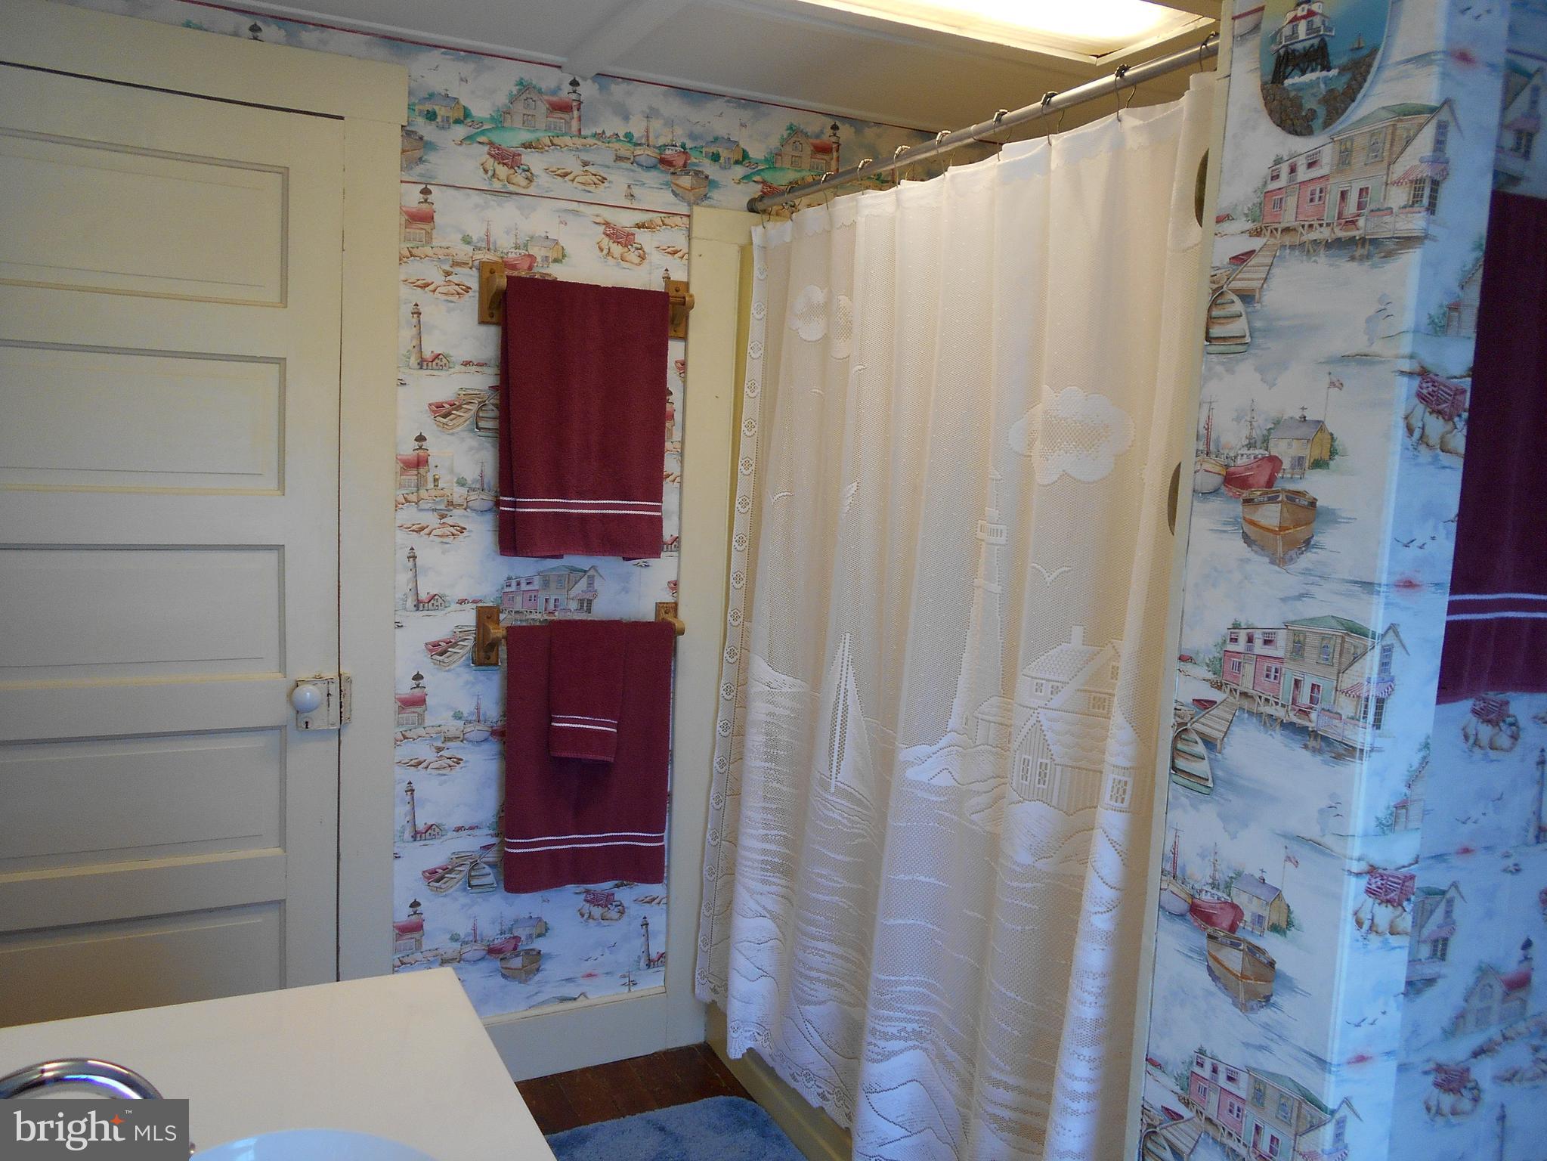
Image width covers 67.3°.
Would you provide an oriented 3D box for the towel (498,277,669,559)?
[{"bbox_3d":[-0.393,-0.330,2.428,0.353,0.565,0.060,-1,7,-27],"label":"towel"}]

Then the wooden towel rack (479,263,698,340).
[{"bbox_3d":[-0.373,-0.586,2.427,0.457,0.121,0.082,-1,7,-27],"label":"wooden towel rack"}]

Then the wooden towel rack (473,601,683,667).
[{"bbox_3d":[-0.403,0.119,2.503,0.457,0.122,0.082,-1,7,-27],"label":"wooden towel rack"}]

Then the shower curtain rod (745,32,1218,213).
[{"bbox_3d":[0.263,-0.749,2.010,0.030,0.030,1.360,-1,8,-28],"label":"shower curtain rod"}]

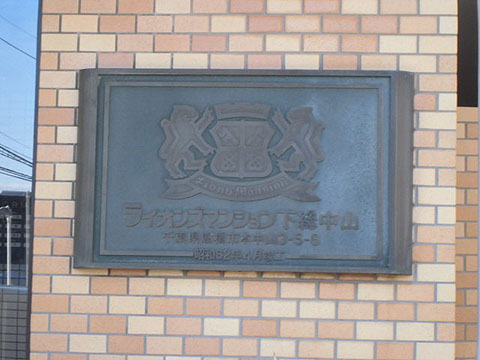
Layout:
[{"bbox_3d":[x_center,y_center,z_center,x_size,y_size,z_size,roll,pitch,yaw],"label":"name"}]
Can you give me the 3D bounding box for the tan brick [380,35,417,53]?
[{"bbox_3d":[0.417,-0.357,4.067,0.094,0.046,0.040,1,-6,5],"label":"tan brick"}]

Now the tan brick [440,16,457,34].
[{"bbox_3d":[0.550,-0.403,4.072,0.046,0.046,0.065,1,-5,5],"label":"tan brick"}]

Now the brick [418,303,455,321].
[{"bbox_3d":[0.502,0.340,3.972,0.095,0.046,0.030,1,-6,5],"label":"brick"}]

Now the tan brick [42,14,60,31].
[{"bbox_3d":[-0.505,-0.417,4.145,0.047,0.045,0.040,1,-5,5],"label":"tan brick"}]

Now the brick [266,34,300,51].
[{"bbox_3d":[0.115,-0.362,4.091,0.094,0.046,0.040,1,-6,5],"label":"brick"}]

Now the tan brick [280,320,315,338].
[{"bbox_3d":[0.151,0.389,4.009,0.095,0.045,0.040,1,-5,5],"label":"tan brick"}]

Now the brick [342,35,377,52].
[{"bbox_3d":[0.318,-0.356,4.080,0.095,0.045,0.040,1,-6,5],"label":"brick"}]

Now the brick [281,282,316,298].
[{"bbox_3d":[0.155,0.288,4.064,0.096,0.046,0.030,1,-6,5],"label":"brick"}]

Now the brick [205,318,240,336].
[{"bbox_3d":[-0.045,0.386,4.026,0.094,0.046,0.040,1,-6,5],"label":"brick"}]

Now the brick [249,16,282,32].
[{"bbox_3d":[0.069,-0.410,4.090,0.095,0.046,0.030,1,-6,5],"label":"brick"}]

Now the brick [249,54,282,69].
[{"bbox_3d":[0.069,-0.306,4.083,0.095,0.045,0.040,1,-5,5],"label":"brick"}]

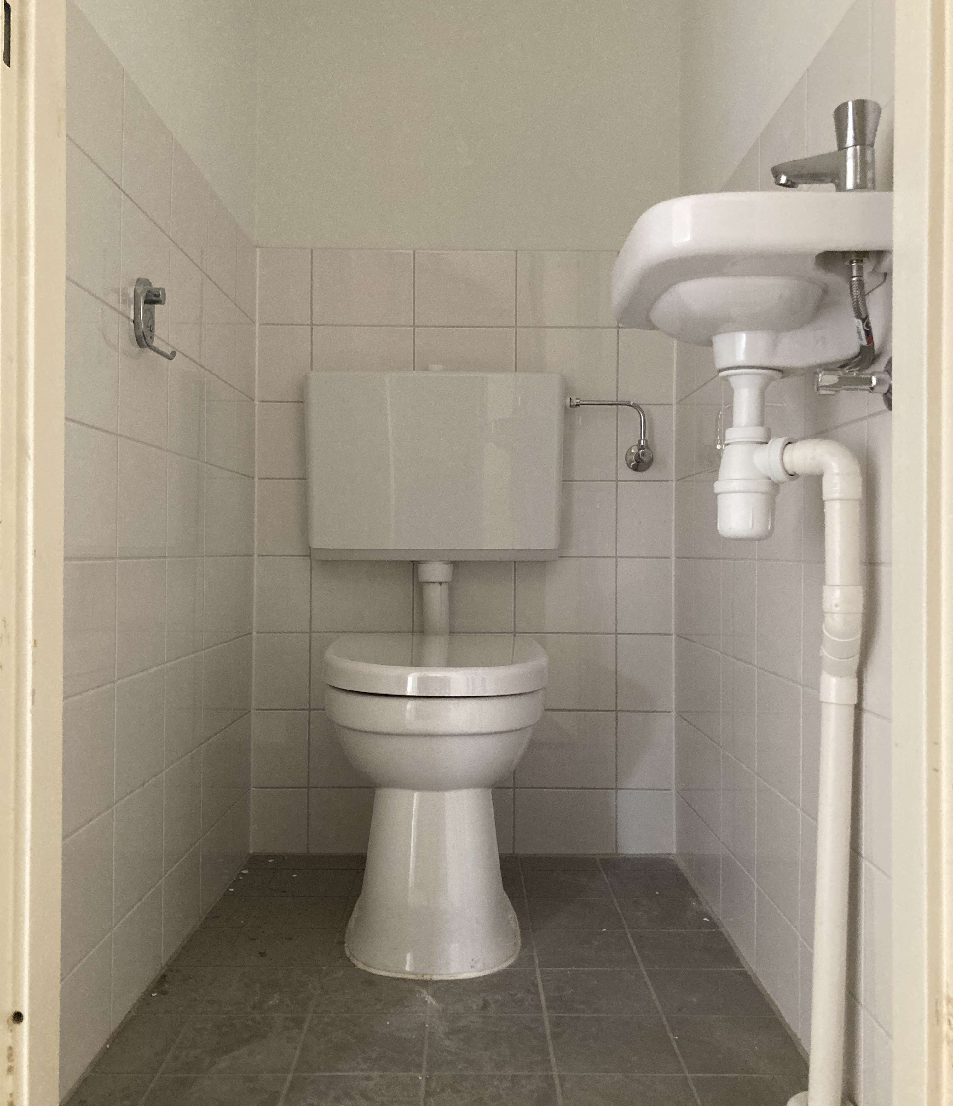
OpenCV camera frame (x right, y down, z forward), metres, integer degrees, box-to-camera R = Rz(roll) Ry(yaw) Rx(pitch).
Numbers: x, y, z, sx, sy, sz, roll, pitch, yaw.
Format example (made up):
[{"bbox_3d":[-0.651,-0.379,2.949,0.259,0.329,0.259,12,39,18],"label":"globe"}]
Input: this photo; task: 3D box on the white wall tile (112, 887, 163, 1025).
[{"bbox_3d":[-0.444,0.518,1.347,0.009,0.119,0.194,0,0,0],"label":"white wall tile"}]

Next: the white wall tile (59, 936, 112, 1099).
[{"bbox_3d":[-0.446,0.518,1.155,0.010,0.119,0.187,0,0,0],"label":"white wall tile"}]

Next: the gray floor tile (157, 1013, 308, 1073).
[{"bbox_3d":[-0.287,0.597,1.243,0.148,0.010,0.146,0,0,0],"label":"gray floor tile"}]

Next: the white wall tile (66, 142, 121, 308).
[{"bbox_3d":[-0.442,-0.373,1.159,0.010,0.148,0.202,0,0,0],"label":"white wall tile"}]

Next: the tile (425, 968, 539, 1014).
[{"bbox_3d":[0.014,0.597,1.392,0.148,0.010,0.148,0,0,0],"label":"tile"}]

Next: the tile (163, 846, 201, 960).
[{"bbox_3d":[-0.448,0.525,1.552,0.010,0.127,0.194,0,0,0],"label":"tile"}]

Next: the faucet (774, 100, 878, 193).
[{"bbox_3d":[0.322,-0.368,0.945,0.100,0.079,0.044,0,0,0],"label":"faucet"}]

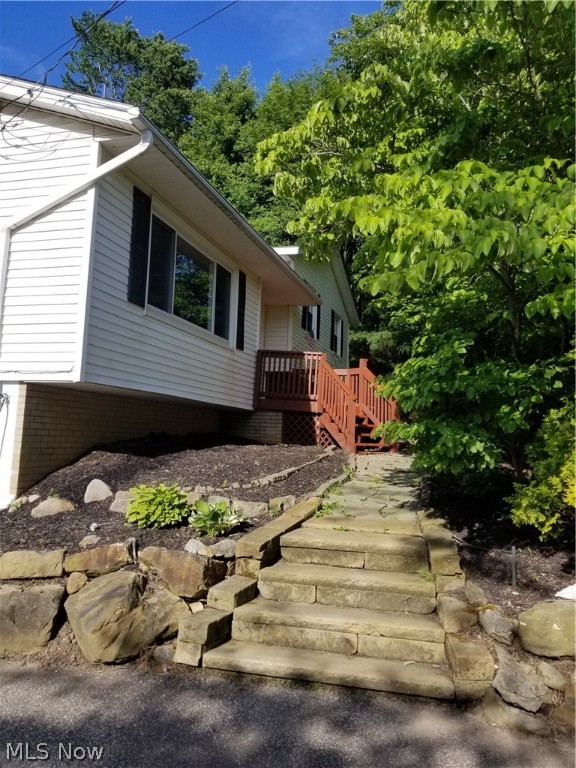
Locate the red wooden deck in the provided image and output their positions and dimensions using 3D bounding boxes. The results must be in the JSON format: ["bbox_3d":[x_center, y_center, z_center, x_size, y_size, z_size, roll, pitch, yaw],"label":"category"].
[{"bbox_3d":[0.795,0.335,10.625,2.600,1.760,1.900,1,-6,13],"label":"red wooden deck"}]

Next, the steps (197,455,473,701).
[{"bbox_3d":[0.821,1.549,6.331,1.770,1.360,5.100,1,-6,12],"label":"steps"}]

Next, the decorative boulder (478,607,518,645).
[{"bbox_3d":[1.467,1.683,4.020,0.270,0.210,0.250,1,-6,13],"label":"decorative boulder"}]

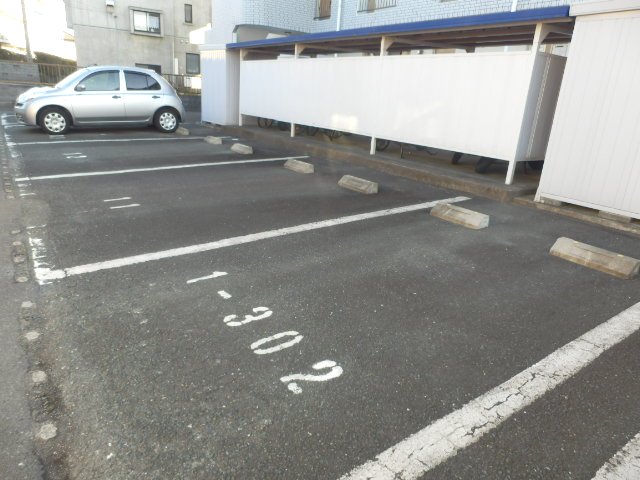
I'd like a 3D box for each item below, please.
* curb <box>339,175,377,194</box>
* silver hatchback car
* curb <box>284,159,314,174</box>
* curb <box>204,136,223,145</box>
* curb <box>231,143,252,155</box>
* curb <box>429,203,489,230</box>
[{"bbox_3d":[0.490,-0.729,5.814,0.156,0.113,0.606,-11,24,-34],"label":"curb"},{"bbox_3d":[-5.248,-3.411,10.722,3.700,1.525,1.670,-11,23,-33],"label":"silver hatchback car"},{"bbox_3d":[-0.337,-1.155,6.925,0.156,0.113,0.606,-11,24,-34],"label":"curb"},{"bbox_3d":[-2.306,-2.149,9.518,0.156,0.113,0.606,-11,24,-34],"label":"curb"},{"bbox_3d":[-1.501,-1.743,8.458,0.156,0.113,0.606,-11,24,-34],"label":"curb"},{"bbox_3d":[1.430,-0.258,4.587,0.156,0.113,0.606,-11,24,-34],"label":"curb"}]

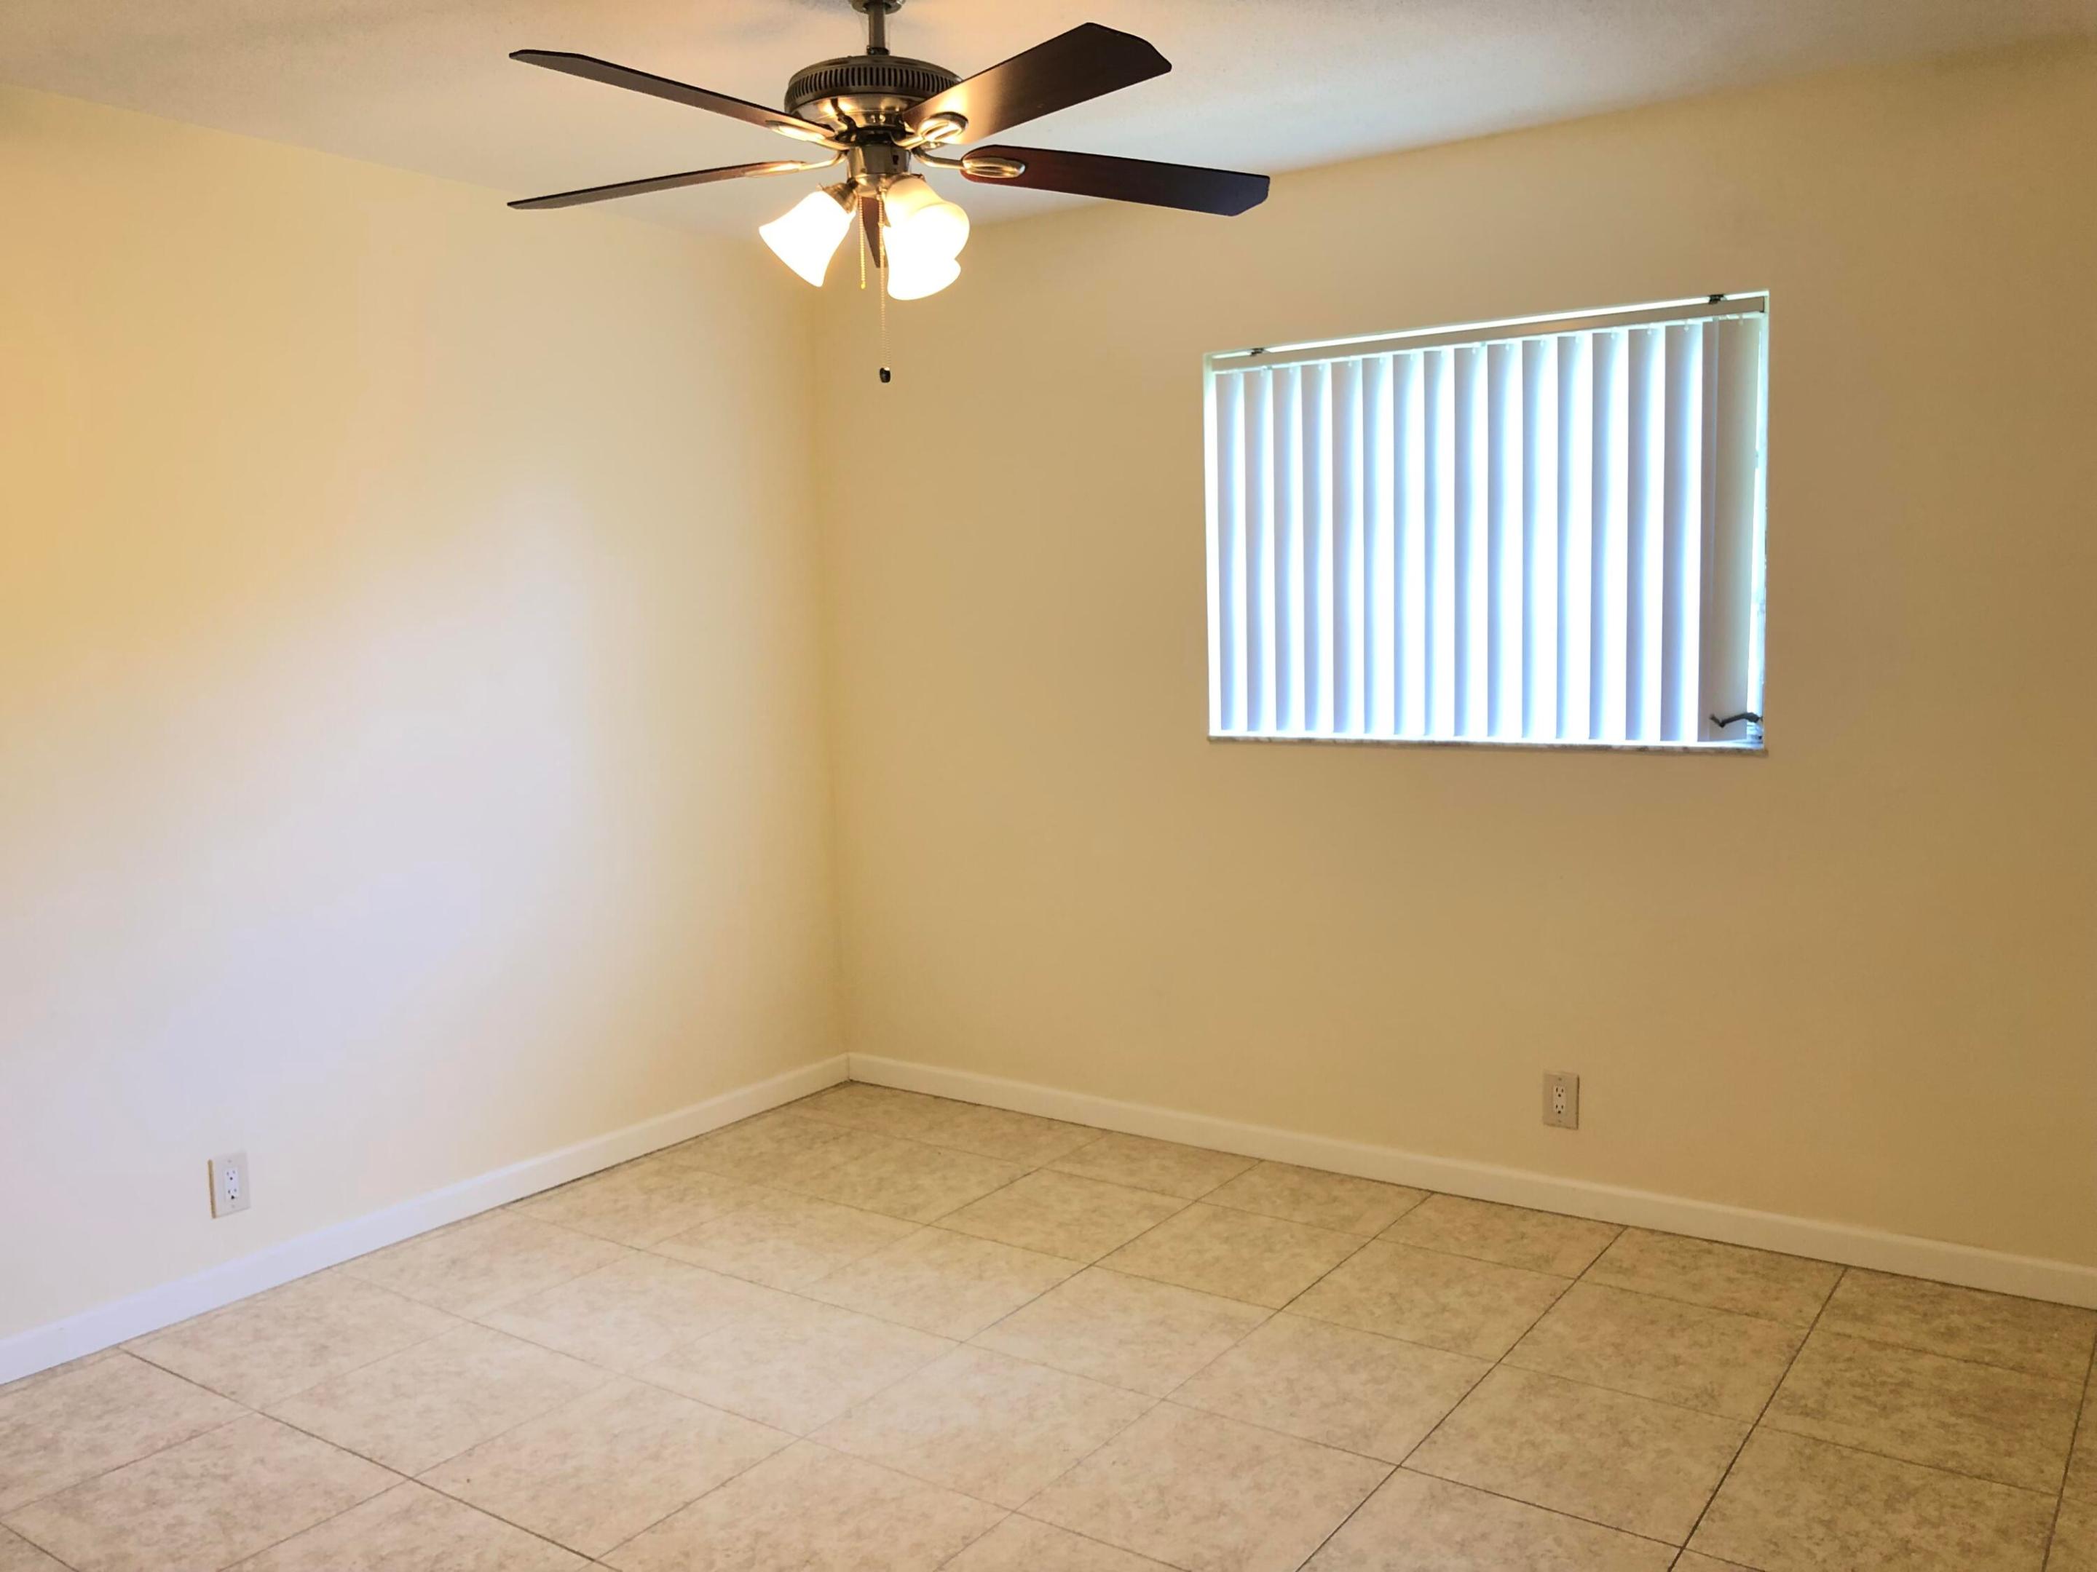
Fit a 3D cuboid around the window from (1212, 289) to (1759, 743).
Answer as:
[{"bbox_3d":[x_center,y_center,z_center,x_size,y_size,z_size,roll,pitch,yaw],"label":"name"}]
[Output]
[{"bbox_3d":[0.973,-0.578,3.941,1.335,0.950,0.100,3,7,35],"label":"window"}]

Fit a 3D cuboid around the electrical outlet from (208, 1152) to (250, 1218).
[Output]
[{"bbox_3d":[-1.728,0.846,3.590,0.011,0.125,0.078,3,7,35],"label":"electrical outlet"}]

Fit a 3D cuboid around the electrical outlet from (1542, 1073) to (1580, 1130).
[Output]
[{"bbox_3d":[1.176,0.725,3.897,0.079,0.125,0.011,3,7,35],"label":"electrical outlet"}]

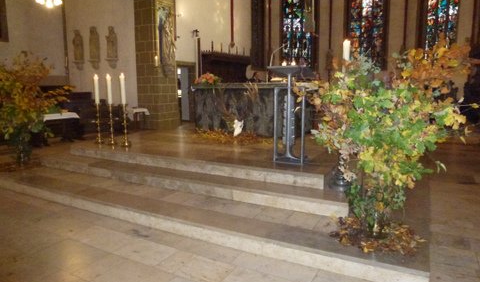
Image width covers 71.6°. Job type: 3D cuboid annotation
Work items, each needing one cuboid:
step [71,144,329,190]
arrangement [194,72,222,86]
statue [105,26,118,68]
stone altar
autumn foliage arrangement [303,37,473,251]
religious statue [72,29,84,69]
[{"bbox_3d":[-0.820,0.281,4.707,4.060,0.157,0.380,5,9,26],"label":"step"},{"bbox_3d":[-0.705,-1.404,7.474,0.520,0.310,0.400,5,9,26],"label":"arrangement"},{"bbox_3d":[-3.981,-2.928,10.311,0.400,1.250,0.280,5,9,26],"label":"statue"},{"bbox_3d":[0.281,-0.736,7.506,2.600,1.060,1.120,5,9,26],"label":"stone altar"},{"bbox_3d":[1.106,0.006,2.660,1.270,1.620,1.100,5,9,26],"label":"autumn foliage arrangement"},{"bbox_3d":[-5.322,-3.015,10.968,0.380,1.250,0.280,5,9,26],"label":"religious statue"}]

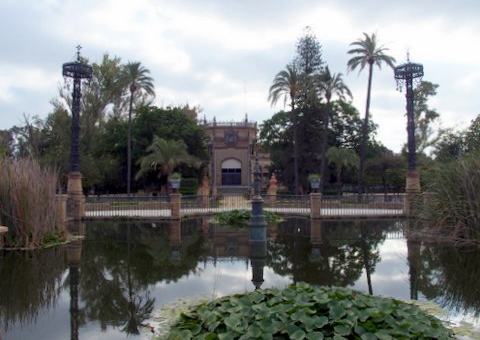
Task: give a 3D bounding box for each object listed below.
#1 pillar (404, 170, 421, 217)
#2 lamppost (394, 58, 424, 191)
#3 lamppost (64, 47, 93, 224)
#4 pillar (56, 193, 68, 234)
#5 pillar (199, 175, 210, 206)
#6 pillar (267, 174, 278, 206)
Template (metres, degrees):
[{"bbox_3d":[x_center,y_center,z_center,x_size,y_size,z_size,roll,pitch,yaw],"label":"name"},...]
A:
[{"bbox_3d":[9.352,1.285,21.052,0.900,2.517,0.900,0,-2,0],"label":"pillar"},{"bbox_3d":[9.370,-2.454,21.160,1.500,7.782,1.500,0,-2,0],"label":"lamppost"},{"bbox_3d":[-8.431,-1.930,20.086,1.500,9.044,1.500,0,-2,0],"label":"lamppost"},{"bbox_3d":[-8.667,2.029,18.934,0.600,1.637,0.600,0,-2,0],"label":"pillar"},{"bbox_3d":[-2.701,1.577,29.551,0.850,2.470,0.850,0,-2,0],"label":"pillar"},{"bbox_3d":[2.488,1.577,29.551,0.850,2.470,0.850,0,-2,0],"label":"pillar"}]

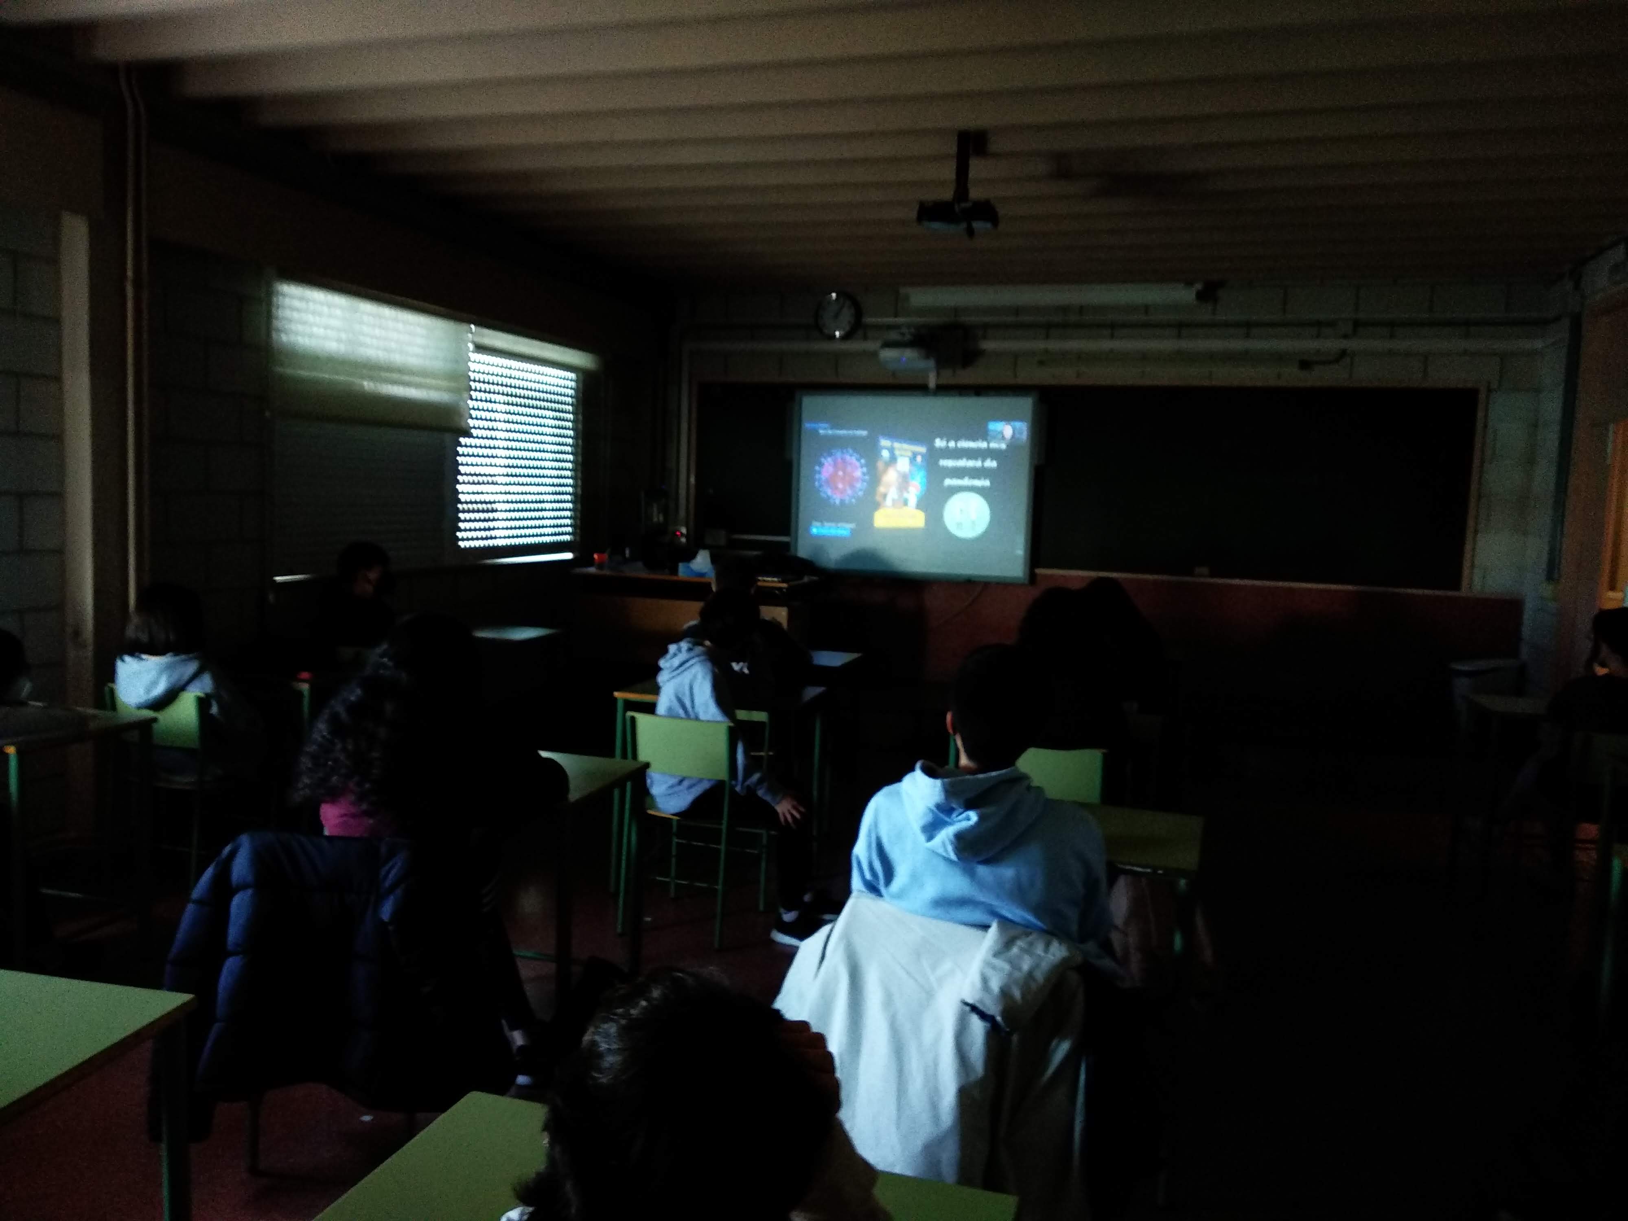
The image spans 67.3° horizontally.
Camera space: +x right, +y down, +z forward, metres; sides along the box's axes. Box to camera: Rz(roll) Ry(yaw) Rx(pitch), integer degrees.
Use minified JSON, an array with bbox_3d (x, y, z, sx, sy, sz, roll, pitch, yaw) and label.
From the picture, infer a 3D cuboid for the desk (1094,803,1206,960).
[{"bbox_3d":[0.578,0.906,3.050,0.690,0.765,0.490,4,6,18],"label":"desk"}]

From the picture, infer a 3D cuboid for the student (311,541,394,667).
[{"bbox_3d":[-1.973,0.267,5.619,0.460,1.200,0.600,8,8,43],"label":"student"}]

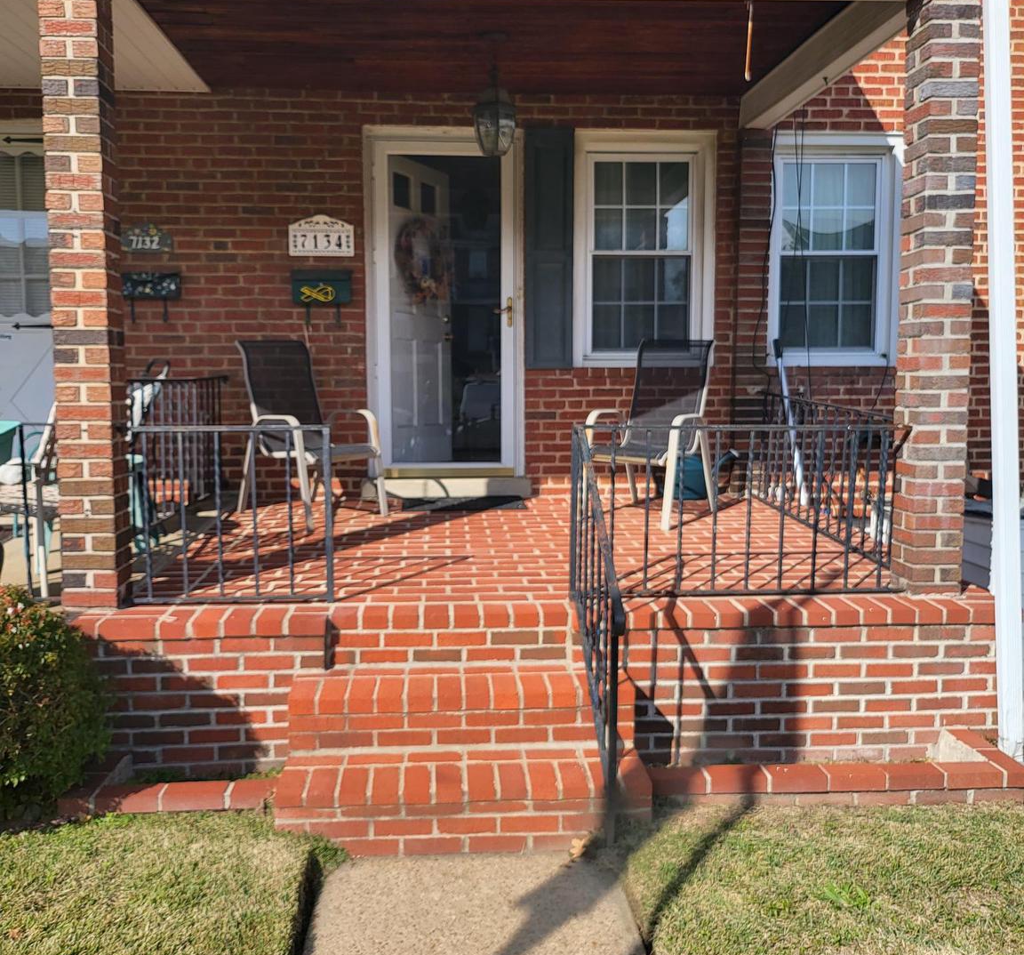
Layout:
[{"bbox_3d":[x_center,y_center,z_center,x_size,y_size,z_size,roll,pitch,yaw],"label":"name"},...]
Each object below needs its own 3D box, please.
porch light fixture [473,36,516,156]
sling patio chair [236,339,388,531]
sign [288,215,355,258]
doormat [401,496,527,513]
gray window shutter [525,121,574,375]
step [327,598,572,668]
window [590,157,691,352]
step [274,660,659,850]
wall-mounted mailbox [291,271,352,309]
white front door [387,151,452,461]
[{"bbox_3d":[-0.084,-1.869,4.639,0.210,0.570,0.210,0,6,-3],"label":"porch light fixture"},{"bbox_3d":[-1.139,-0.269,5.334,0.700,0.980,0.580,6,10,41],"label":"sling patio chair"},{"bbox_3d":[-1.163,-1.469,5.781,0.397,0.257,0.025,0,6,-3],"label":"sign"},{"bbox_3d":[-0.298,0.165,5.732,0.750,0.015,0.420,-1,7,-4],"label":"doormat"},{"bbox_3d":[0.234,-1.408,5.847,0.305,1.465,0.040,-1,4,-4],"label":"gray window shutter"},{"bbox_3d":[-0.225,0.569,3.516,0.870,0.185,0.270,0,7,-3],"label":"step"},{"bbox_3d":[0.808,-1.396,5.944,0.635,1.200,0.090,-1,4,-4],"label":"window"},{"bbox_3d":[-0.163,0.903,3.122,1.120,0.375,0.610,0,7,-3],"label":"step"},{"bbox_3d":[-1.158,-1.142,5.759,0.363,0.225,0.100,0,6,-3],"label":"wall-mounted mailbox"},{"bbox_3d":[-0.651,-1.077,6.324,0.050,2.030,0.886,2,5,29],"label":"white front door"}]

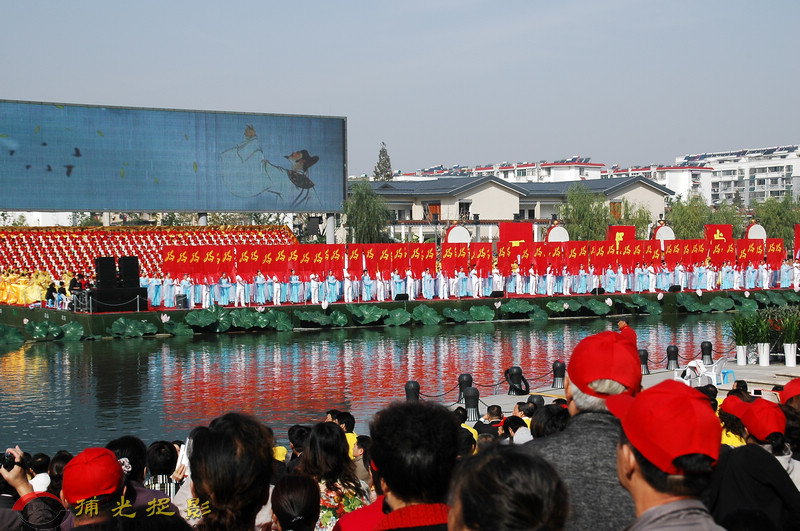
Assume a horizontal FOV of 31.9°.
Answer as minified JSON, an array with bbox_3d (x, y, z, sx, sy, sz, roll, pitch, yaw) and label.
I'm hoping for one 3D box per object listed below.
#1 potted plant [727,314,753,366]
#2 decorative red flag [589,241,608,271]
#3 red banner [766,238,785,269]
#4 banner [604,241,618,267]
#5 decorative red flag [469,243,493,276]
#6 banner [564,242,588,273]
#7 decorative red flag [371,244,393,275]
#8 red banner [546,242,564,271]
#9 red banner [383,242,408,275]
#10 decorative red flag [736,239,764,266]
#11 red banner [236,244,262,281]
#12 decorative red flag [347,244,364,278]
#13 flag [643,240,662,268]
[{"bbox_3d":[11.761,2.624,48.500,0.850,1.728,0.800,0,2,0],"label":"potted plant"},{"bbox_3d":[11.402,-0.486,80.300,1.320,1.824,0.100,-1,2,-27],"label":"decorative red flag"},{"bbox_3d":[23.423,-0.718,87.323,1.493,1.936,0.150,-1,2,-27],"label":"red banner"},{"bbox_3d":[12.027,-0.569,79.500,0.910,1.710,0.150,-1,2,-23],"label":"banner"},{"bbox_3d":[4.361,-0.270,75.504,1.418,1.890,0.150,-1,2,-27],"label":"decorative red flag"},{"bbox_3d":[10.042,-0.405,79.536,1.556,1.928,0.100,-1,2,-27],"label":"banner"},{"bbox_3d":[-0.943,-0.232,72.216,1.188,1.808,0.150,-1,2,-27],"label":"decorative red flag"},{"bbox_3d":[8.565,-0.443,77.500,1.230,1.660,0.150,-1,2,-23],"label":"red banner"},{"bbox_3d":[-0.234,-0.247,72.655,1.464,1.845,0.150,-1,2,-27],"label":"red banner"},{"bbox_3d":[21.311,-0.745,85.000,2.070,1.790,0.150,-1,2,-23],"label":"decorative red flag"},{"bbox_3d":[-7.477,-0.123,69.000,1.200,1.830,0.150,-1,2,-23],"label":"red banner"},{"bbox_3d":[-2.276,-0.179,71.500,0.960,1.790,0.150,-1,2,-23],"label":"decorative red flag"},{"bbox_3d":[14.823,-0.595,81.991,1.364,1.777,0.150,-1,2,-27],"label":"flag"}]

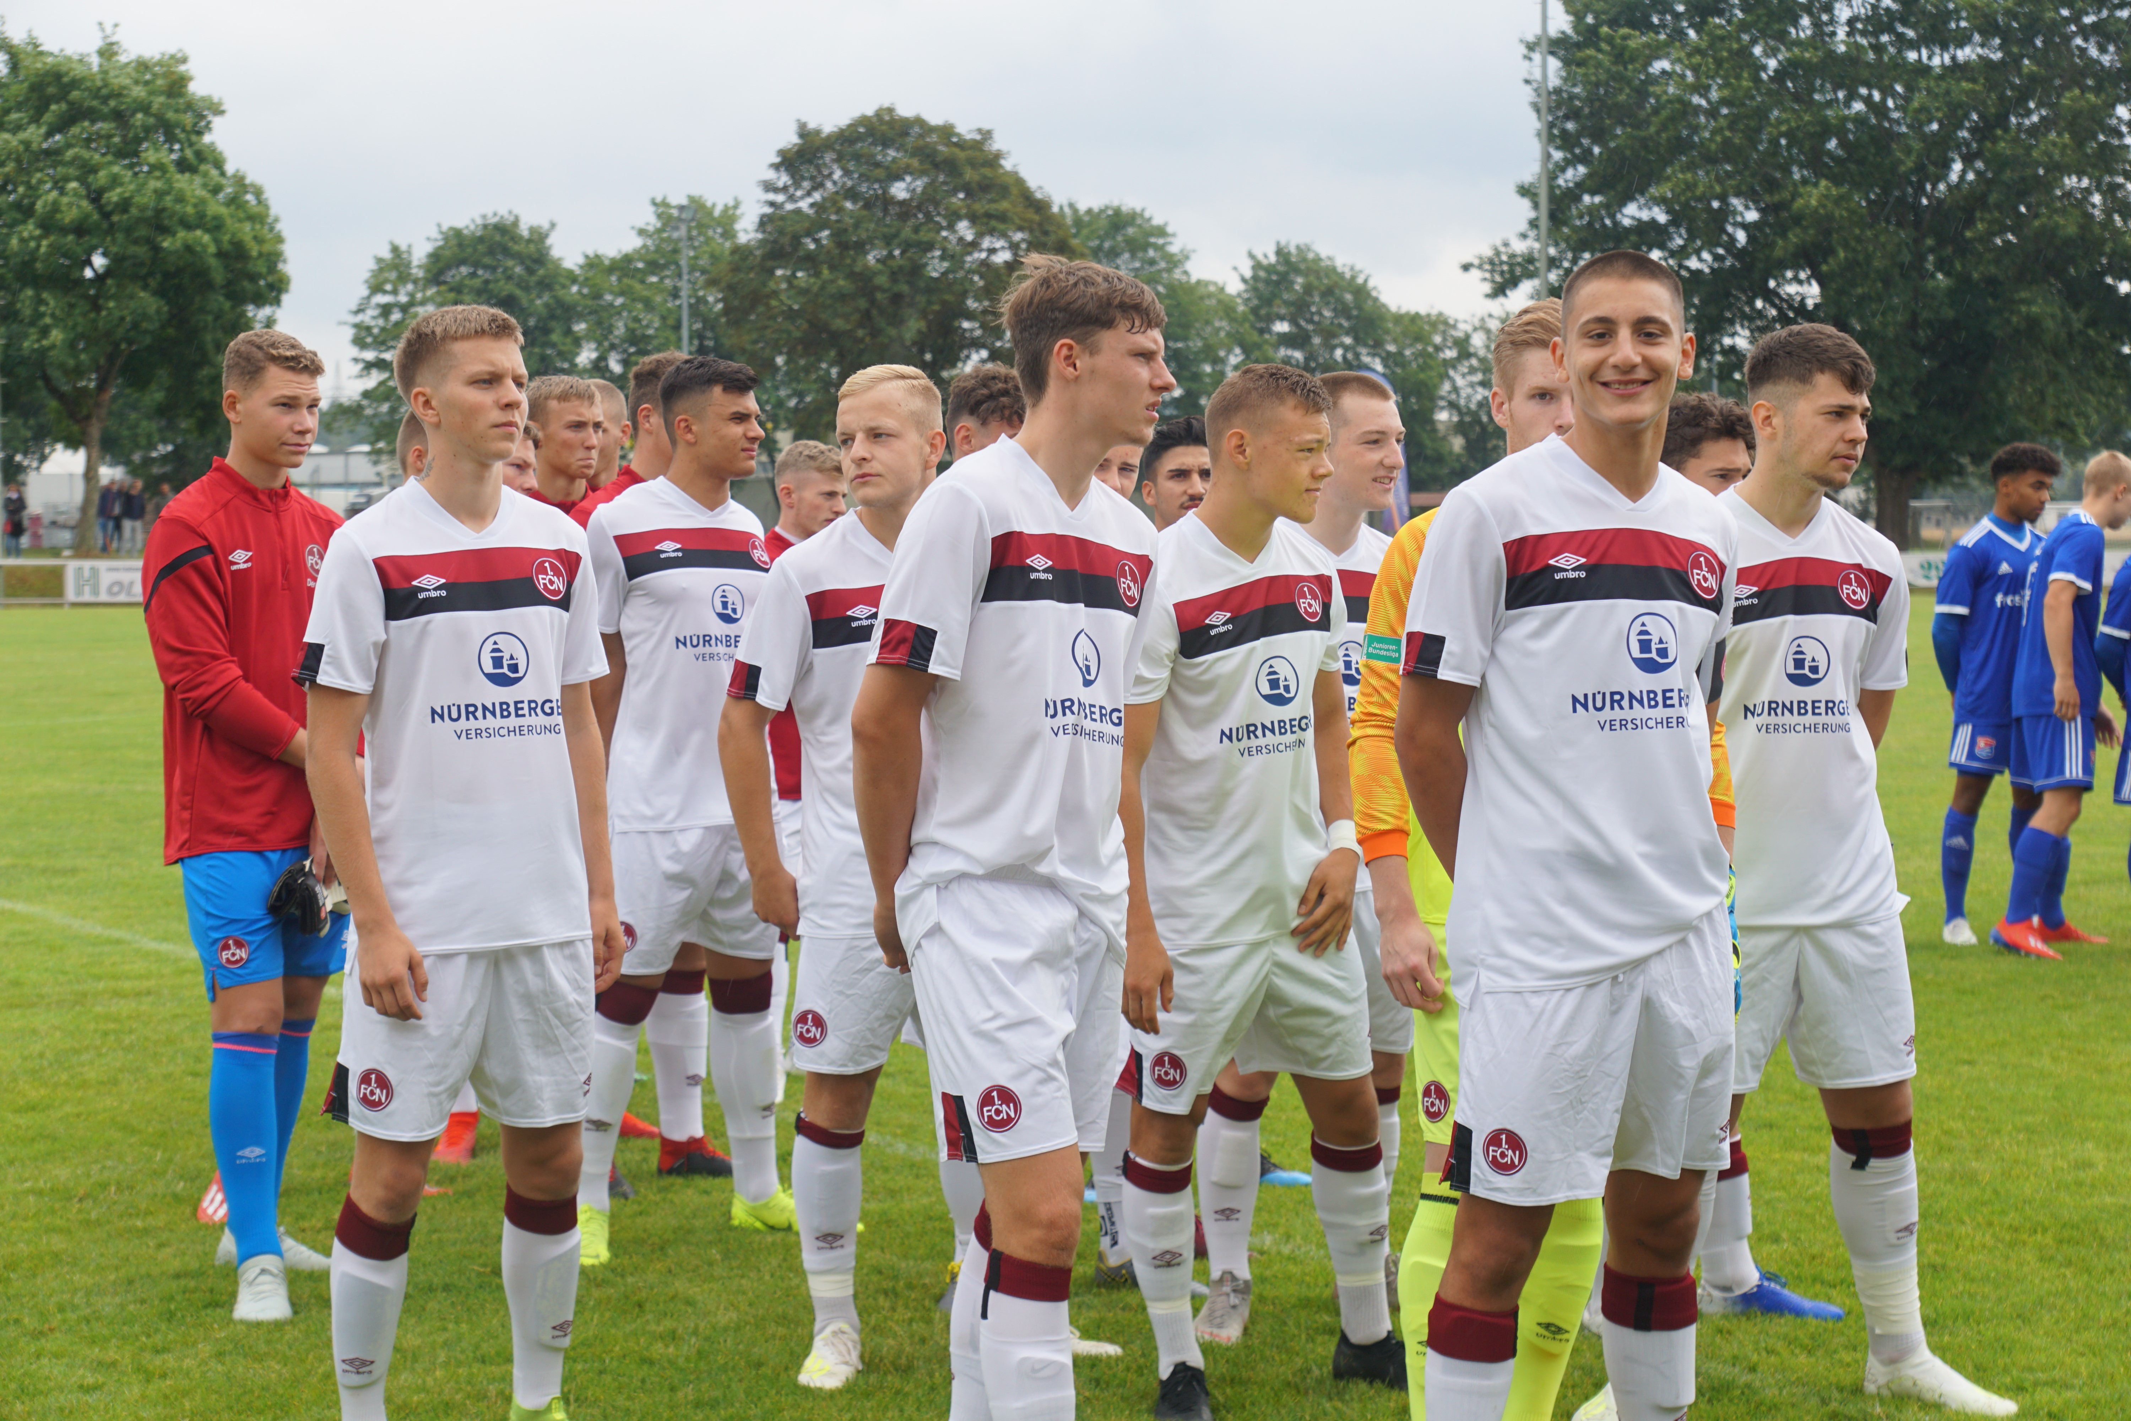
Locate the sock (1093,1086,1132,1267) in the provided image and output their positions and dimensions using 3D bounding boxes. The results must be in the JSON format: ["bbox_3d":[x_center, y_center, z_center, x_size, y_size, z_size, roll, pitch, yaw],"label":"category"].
[{"bbox_3d":[0.108,0.874,7.650,0.120,0.380,0.140,-2,3,-35],"label":"sock"}]

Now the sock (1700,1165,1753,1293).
[{"bbox_3d":[1.229,0.956,7.400,0.130,0.280,0.120,1,3,15],"label":"sock"}]

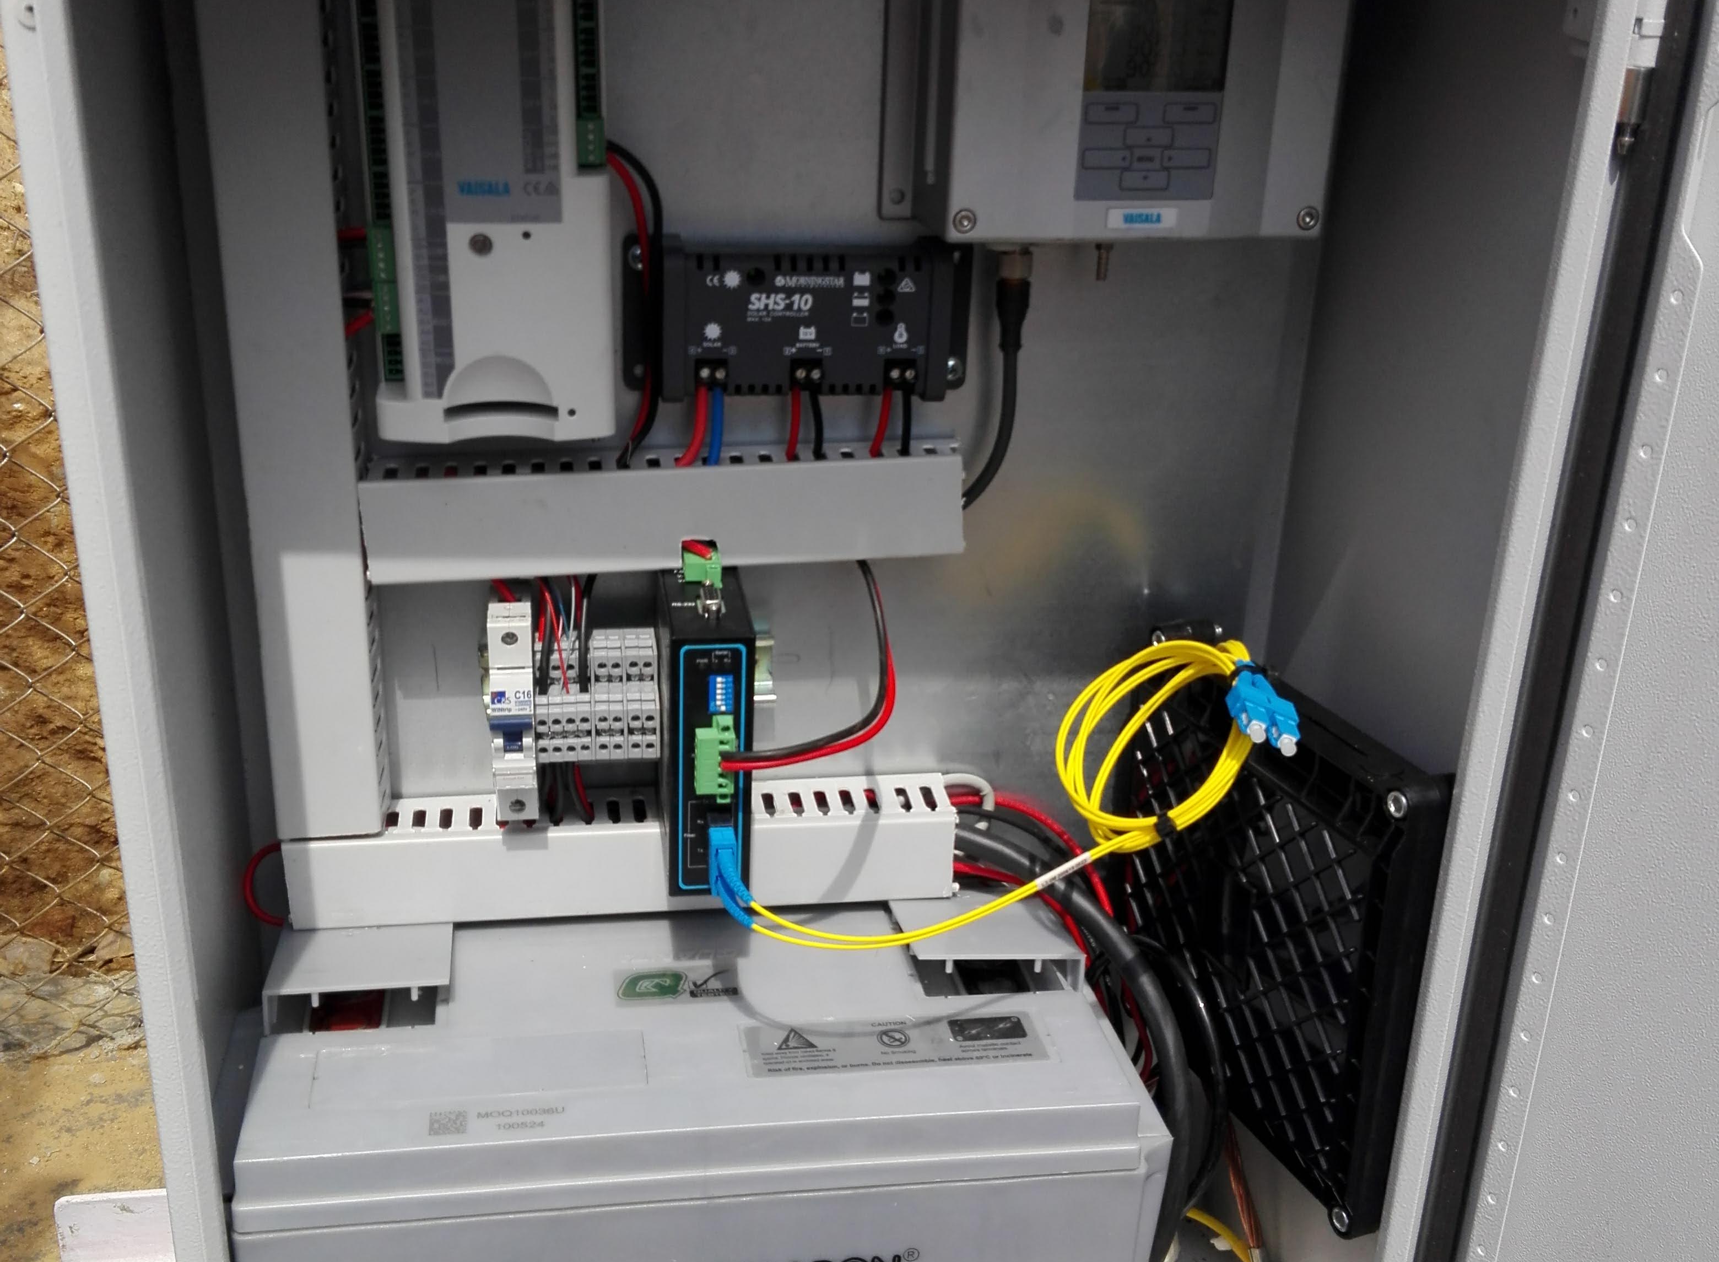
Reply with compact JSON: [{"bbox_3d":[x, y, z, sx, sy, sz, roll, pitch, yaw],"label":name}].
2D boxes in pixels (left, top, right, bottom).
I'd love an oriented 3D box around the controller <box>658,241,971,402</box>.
[{"bbox_3d":[-0.023,-0.132,0.763,0.149,0.068,0.035,-1,22,-8],"label":"controller"}]

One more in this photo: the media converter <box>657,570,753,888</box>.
[{"bbox_3d":[-0.068,0.044,0.791,0.035,0.120,0.082,-1,23,-8],"label":"media converter"}]

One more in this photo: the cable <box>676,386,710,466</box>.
[{"bbox_3d":[-0.071,-0.087,0.759,0.014,0.039,0.010,-1,22,-8],"label":"cable"}]

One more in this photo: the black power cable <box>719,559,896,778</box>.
[{"bbox_3d":[-0.023,0.013,0.770,0.081,0.067,0.074,-1,22,-8],"label":"black power cable"}]

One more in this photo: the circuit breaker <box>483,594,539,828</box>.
[{"bbox_3d":[-0.151,0.036,0.784,0.018,0.091,0.073,-1,23,-8],"label":"circuit breaker"}]

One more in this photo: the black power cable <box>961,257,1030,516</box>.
[{"bbox_3d":[0.059,-0.105,0.761,0.020,0.117,0.036,-1,23,-8],"label":"black power cable"}]

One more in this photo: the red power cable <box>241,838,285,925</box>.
[{"bbox_3d":[-0.272,0.118,0.820,0.020,0.046,0.009,-1,22,-8],"label":"red power cable"}]

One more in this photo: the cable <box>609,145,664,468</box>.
[{"bbox_3d":[-0.091,-0.131,0.734,0.020,0.136,0.032,-1,23,-8],"label":"cable"}]

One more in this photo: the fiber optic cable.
[{"bbox_3d":[0.056,0.061,0.738,0.219,0.121,0.077,-1,23,-8],"label":"fiber optic cable"}]

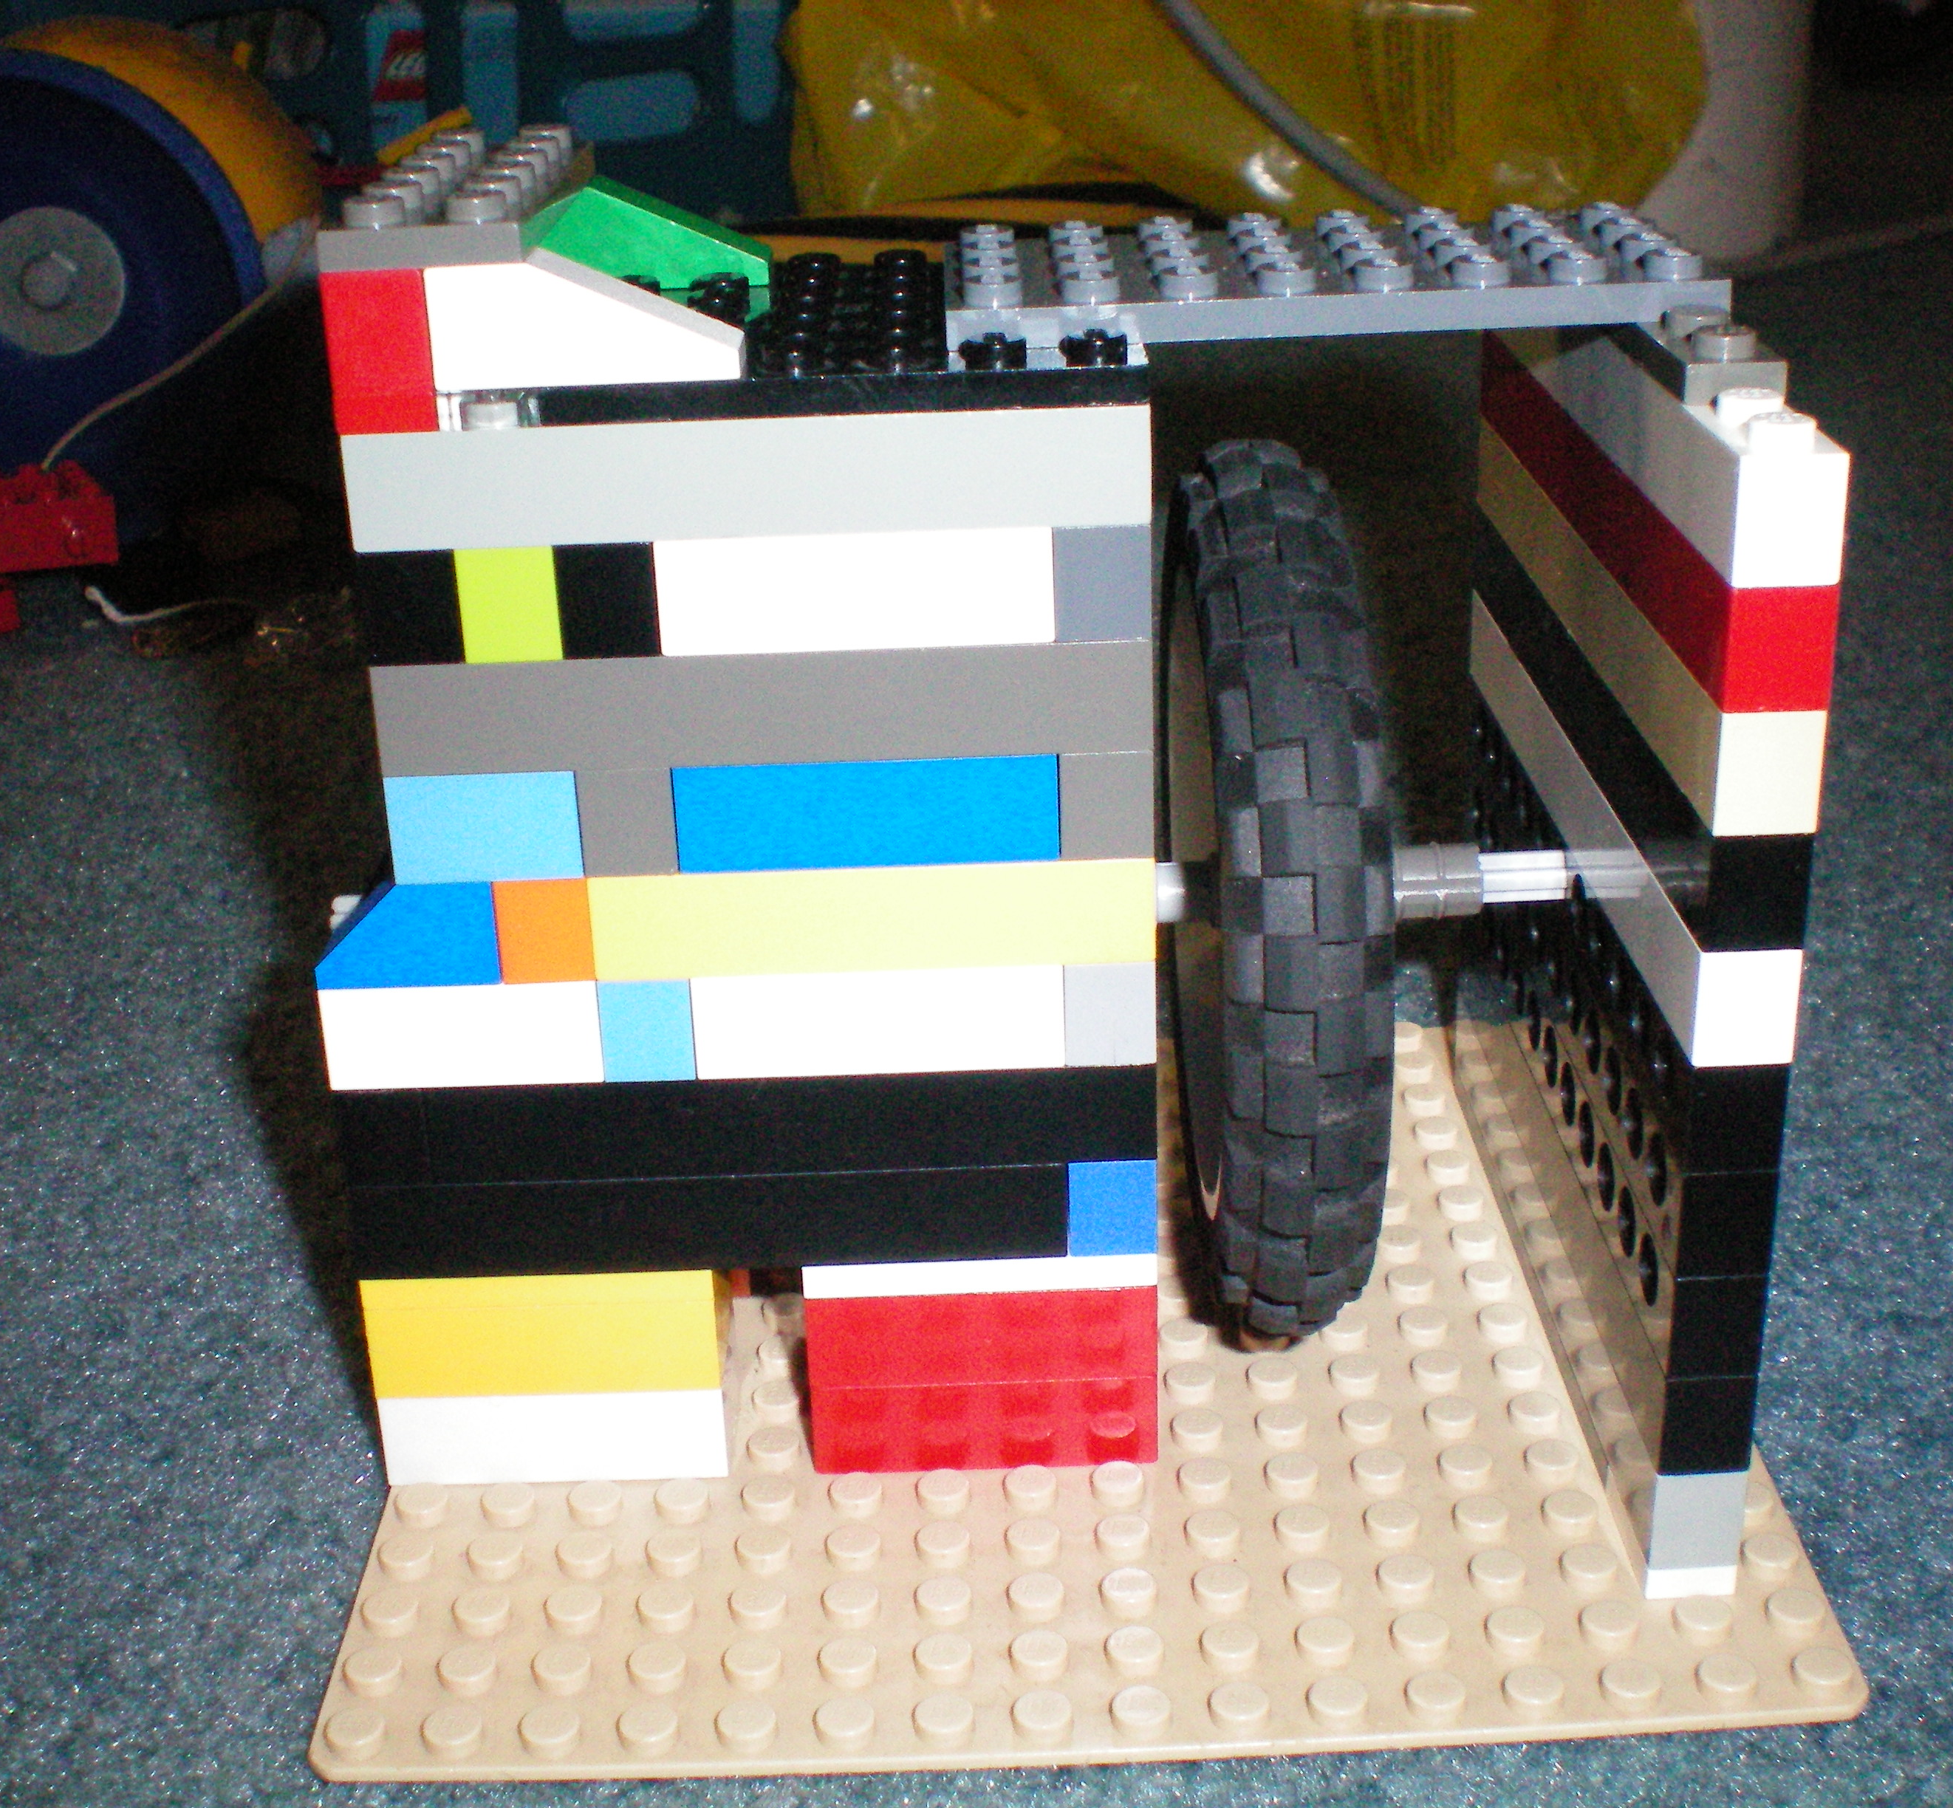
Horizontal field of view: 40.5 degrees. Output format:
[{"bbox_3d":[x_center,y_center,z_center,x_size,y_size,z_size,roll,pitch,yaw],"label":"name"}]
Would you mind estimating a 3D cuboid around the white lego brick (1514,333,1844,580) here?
[{"bbox_3d":[0.057,-0.046,0.231,0.008,0.011,0.092,-2,23,0],"label":"white lego brick"}]

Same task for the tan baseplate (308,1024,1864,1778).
[{"bbox_3d":[0.009,0.042,0.270,0.128,0.003,0.128,-2,23,0],"label":"tan baseplate"}]

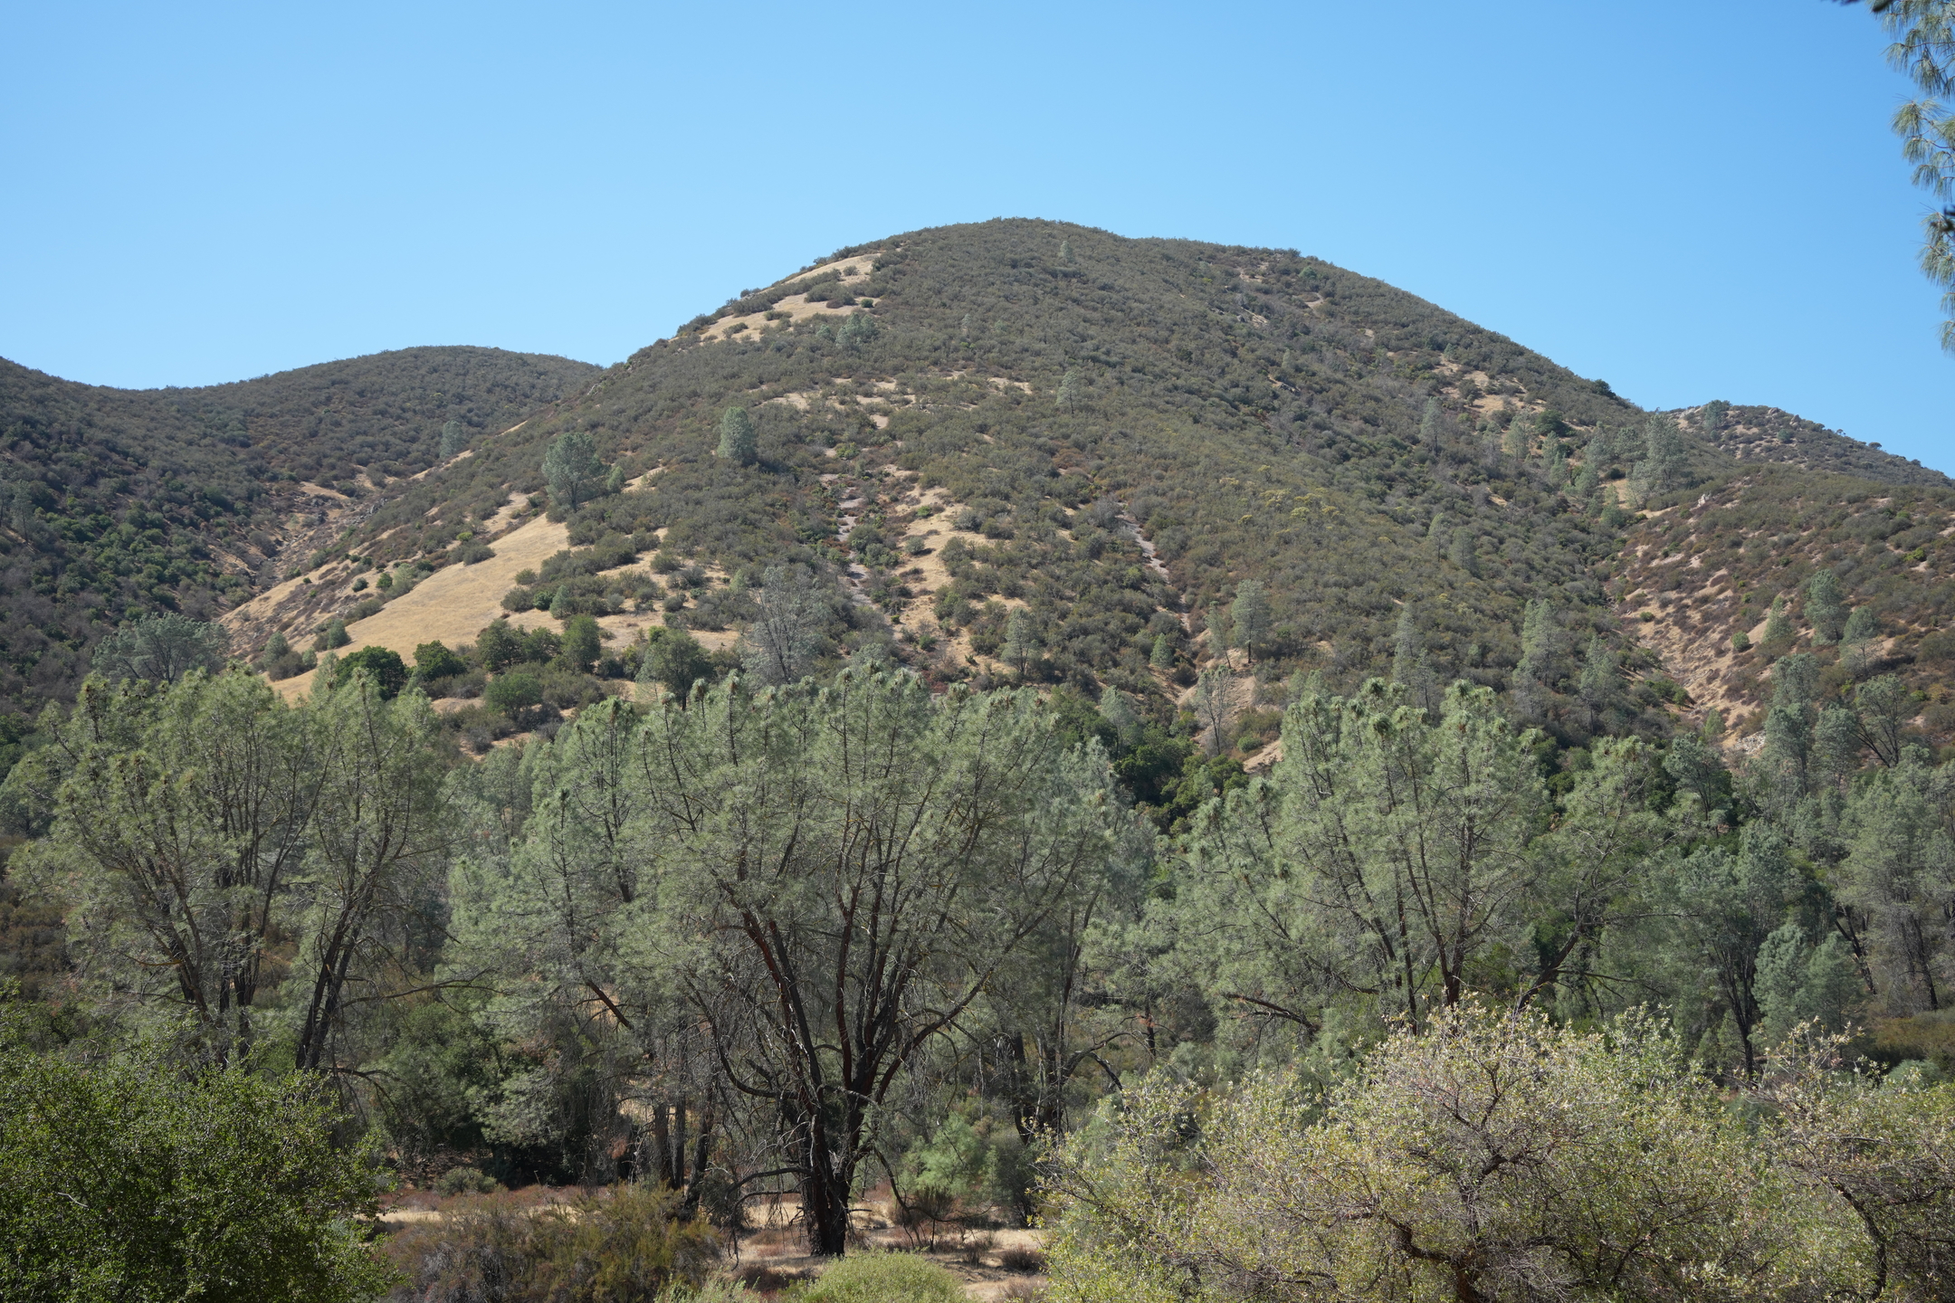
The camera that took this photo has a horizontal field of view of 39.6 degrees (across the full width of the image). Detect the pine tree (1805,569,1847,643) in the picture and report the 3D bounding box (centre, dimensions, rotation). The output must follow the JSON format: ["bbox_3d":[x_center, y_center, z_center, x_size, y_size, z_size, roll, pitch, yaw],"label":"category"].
[{"bbox_3d":[109.470,-5.710,350.000,5.320,9.950,5.160,0,-8,0],"label":"pine tree"}]

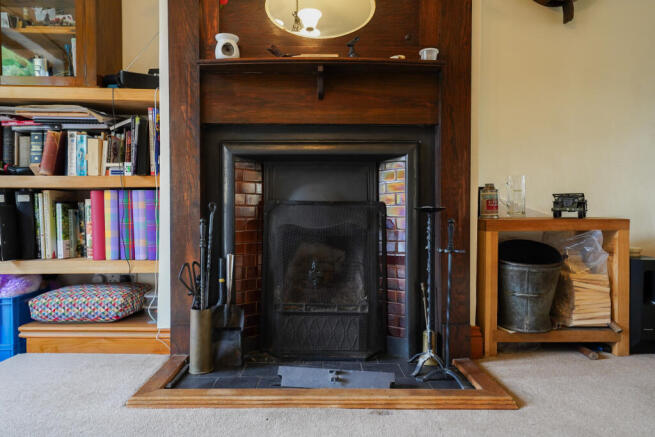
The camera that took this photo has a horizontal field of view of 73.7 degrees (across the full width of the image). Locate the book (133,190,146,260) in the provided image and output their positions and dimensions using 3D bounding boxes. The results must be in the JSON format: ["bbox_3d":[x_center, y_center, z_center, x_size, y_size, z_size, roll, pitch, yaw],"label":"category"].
[{"bbox_3d":[-0.817,0.029,2.030,0.057,0.302,0.260,-2,1,0],"label":"book"}]

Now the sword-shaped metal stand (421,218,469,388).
[{"bbox_3d":[0.405,0.289,1.555,0.160,0.580,0.140,0,1,0],"label":"sword-shaped metal stand"}]

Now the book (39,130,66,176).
[{"bbox_3d":[-1.252,-0.297,2.045,0.061,0.205,0.140,11,1,-2],"label":"book"}]

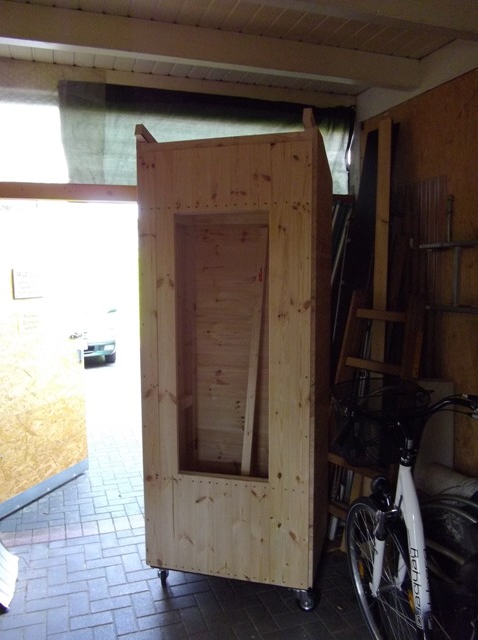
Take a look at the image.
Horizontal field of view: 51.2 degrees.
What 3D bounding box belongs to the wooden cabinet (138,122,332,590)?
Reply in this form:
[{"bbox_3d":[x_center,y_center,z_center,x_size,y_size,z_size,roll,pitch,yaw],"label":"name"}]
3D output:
[{"bbox_3d":[0.021,0.184,2.779,0.890,2.280,0.690,1,5,15],"label":"wooden cabinet"}]

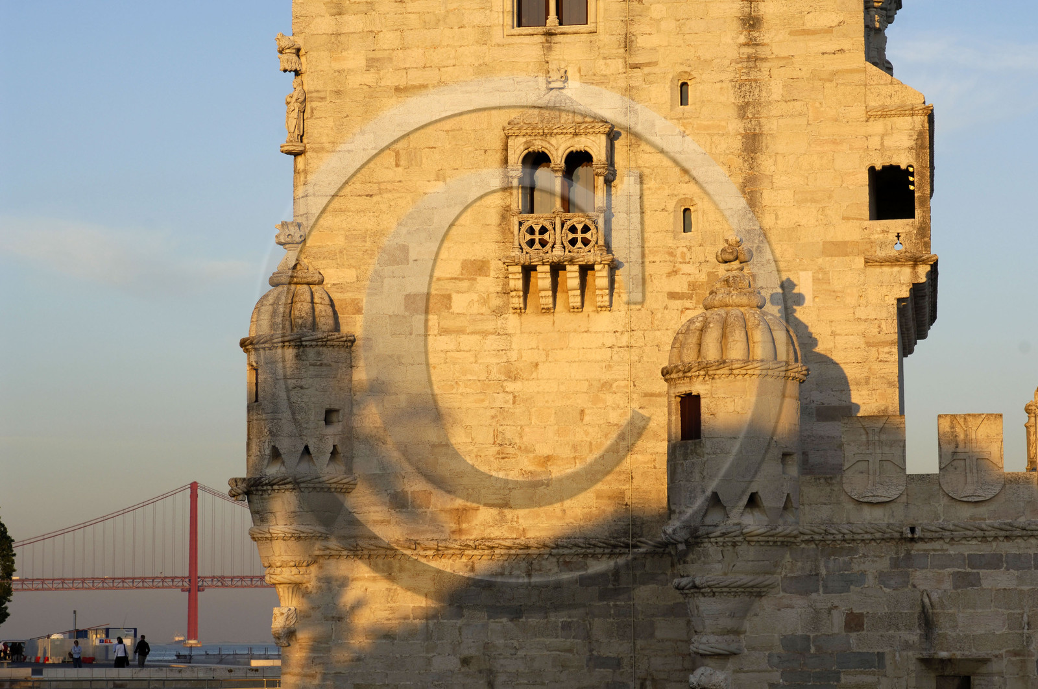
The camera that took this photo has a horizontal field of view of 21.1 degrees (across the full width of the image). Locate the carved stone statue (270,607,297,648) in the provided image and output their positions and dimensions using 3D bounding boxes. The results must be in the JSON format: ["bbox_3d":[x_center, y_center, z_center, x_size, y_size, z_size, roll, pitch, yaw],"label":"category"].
[{"bbox_3d":[-4.684,5.588,55.312,0.520,0.820,0.500,4,-8,-36],"label":"carved stone statue"}]

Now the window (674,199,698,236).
[{"bbox_3d":[3.301,-2.484,55.169,0.480,0.760,0.250,-1,-6,9],"label":"window"}]

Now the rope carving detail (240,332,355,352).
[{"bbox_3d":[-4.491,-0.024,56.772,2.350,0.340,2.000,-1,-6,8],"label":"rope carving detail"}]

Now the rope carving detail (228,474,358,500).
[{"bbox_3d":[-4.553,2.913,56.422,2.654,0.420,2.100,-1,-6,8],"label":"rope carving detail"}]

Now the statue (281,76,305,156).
[{"bbox_3d":[-4.570,-4.628,56.524,0.440,1.600,0.470,4,-8,-36],"label":"statue"}]

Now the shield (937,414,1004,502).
[{"bbox_3d":[7.612,1.907,46.988,1.090,1.470,0.270,-1,-6,9],"label":"shield"}]

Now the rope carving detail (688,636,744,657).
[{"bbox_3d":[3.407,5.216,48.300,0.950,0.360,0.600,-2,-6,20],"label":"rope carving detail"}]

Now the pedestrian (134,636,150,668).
[{"bbox_3d":[-16.864,13.881,125.000,0.640,1.760,0.360,1,-6,-5],"label":"pedestrian"}]

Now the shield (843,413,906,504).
[{"bbox_3d":[6.008,1.945,47.235,1.090,1.470,0.270,-1,-6,9],"label":"shield"}]

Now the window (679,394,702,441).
[{"bbox_3d":[2.927,1.252,47.900,0.180,0.800,0.570,5,-8,-40],"label":"window"}]

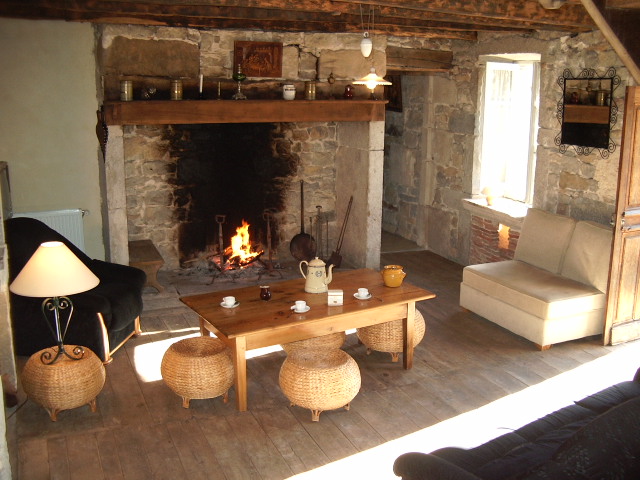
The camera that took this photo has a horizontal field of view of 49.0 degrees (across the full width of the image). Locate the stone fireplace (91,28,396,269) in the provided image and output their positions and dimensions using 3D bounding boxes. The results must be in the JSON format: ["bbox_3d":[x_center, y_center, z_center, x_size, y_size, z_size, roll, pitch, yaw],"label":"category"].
[{"bbox_3d":[-0.732,-0.816,7.072,2.740,2.493,0.629,-5,14,-21],"label":"stone fireplace"}]

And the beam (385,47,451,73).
[{"bbox_3d":[1.026,-1.969,7.718,0.883,0.233,0.223,-5,14,-21],"label":"beam"}]

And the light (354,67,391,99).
[{"bbox_3d":[0.368,-1.115,4.951,0.278,0.203,0.278,0,13,0],"label":"light"}]

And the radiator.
[{"bbox_3d":[-2.594,0.022,6.791,0.642,0.616,0.091,-5,14,-21],"label":"radiator"}]

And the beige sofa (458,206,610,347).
[{"bbox_3d":[1.878,0.283,5.953,0.853,0.881,1.061,-6,14,-24],"label":"beige sofa"}]

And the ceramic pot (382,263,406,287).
[{"bbox_3d":[0.537,0.262,5.171,0.185,0.146,0.151,-1,13,-6],"label":"ceramic pot"}]

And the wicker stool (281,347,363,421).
[{"bbox_3d":[0.003,0.897,4.405,0.505,0.350,0.505,0,13,0],"label":"wicker stool"}]

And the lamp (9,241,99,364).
[{"bbox_3d":[-1.598,0.378,4.284,0.524,0.714,0.524,0,13,0],"label":"lamp"}]

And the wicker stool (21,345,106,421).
[{"bbox_3d":[-1.595,0.888,4.399,0.505,0.350,0.505,0,13,0],"label":"wicker stool"}]

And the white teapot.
[{"bbox_3d":[-0.017,0.238,5.054,0.257,0.238,0.170,-2,13,-10],"label":"white teapot"}]

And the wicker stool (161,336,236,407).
[{"bbox_3d":[-0.774,0.857,4.560,0.505,0.350,0.505,0,13,0],"label":"wicker stool"}]

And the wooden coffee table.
[{"bbox_3d":[-0.079,0.672,4.932,1.566,0.554,0.852,-7,15,-30],"label":"wooden coffee table"}]

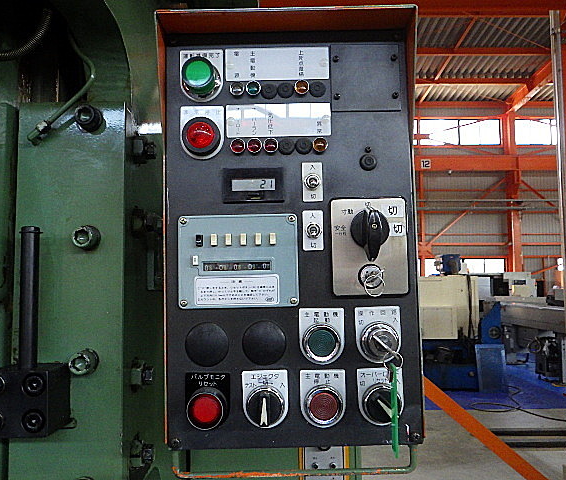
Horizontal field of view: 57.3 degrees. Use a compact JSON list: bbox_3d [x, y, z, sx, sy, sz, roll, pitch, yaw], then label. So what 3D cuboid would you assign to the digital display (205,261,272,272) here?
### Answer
[{"bbox_3d":[-0.044,0.025,0.494,0.065,0.011,0.005,-1,-5,0],"label":"digital display"}]

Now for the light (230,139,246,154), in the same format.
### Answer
[{"bbox_3d":[-0.044,-0.091,0.502,0.014,0.014,0.012,-1,-5,0],"label":"light"}]

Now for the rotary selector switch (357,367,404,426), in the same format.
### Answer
[{"bbox_3d":[0.091,0.147,0.473,0.043,0.055,0.028,-1,-5,0],"label":"rotary selector switch"}]

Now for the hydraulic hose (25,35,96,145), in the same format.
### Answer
[{"bbox_3d":[-0.290,-0.207,0.690,0.085,0.170,0.090,-1,-4,1],"label":"hydraulic hose"}]

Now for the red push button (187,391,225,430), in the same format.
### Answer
[{"bbox_3d":[-0.072,0.161,0.489,0.035,0.035,0.020,-1,-5,0],"label":"red push button"}]

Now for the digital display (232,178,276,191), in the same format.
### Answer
[{"bbox_3d":[-0.029,-0.054,0.501,0.042,0.011,0.005,-1,-5,0],"label":"digital display"}]

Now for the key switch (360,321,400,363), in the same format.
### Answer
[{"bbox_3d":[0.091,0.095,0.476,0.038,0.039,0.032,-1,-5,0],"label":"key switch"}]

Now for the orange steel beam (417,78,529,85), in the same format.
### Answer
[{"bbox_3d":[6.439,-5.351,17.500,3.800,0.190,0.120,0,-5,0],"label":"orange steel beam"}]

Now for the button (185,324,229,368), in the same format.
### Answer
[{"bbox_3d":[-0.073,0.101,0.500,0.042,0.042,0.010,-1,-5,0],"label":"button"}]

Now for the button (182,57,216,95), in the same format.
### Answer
[{"bbox_3d":[-0.081,-0.160,0.501,0.035,0.036,0.024,-1,-5,0],"label":"button"}]

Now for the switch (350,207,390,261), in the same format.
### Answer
[{"bbox_3d":[0.085,-0.004,0.500,0.037,0.049,0.028,-1,-5,0],"label":"switch"}]

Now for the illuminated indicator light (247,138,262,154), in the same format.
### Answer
[{"bbox_3d":[-0.028,-0.091,0.501,0.014,0.014,0.012,-1,-5,0],"label":"illuminated indicator light"}]

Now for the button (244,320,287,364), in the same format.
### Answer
[{"bbox_3d":[-0.018,0.097,0.486,0.042,0.042,0.013,-1,-5,0],"label":"button"}]

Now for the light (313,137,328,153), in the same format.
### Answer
[{"bbox_3d":[0.037,-0.095,0.515,0.015,0.015,0.014,-1,-5,0],"label":"light"}]

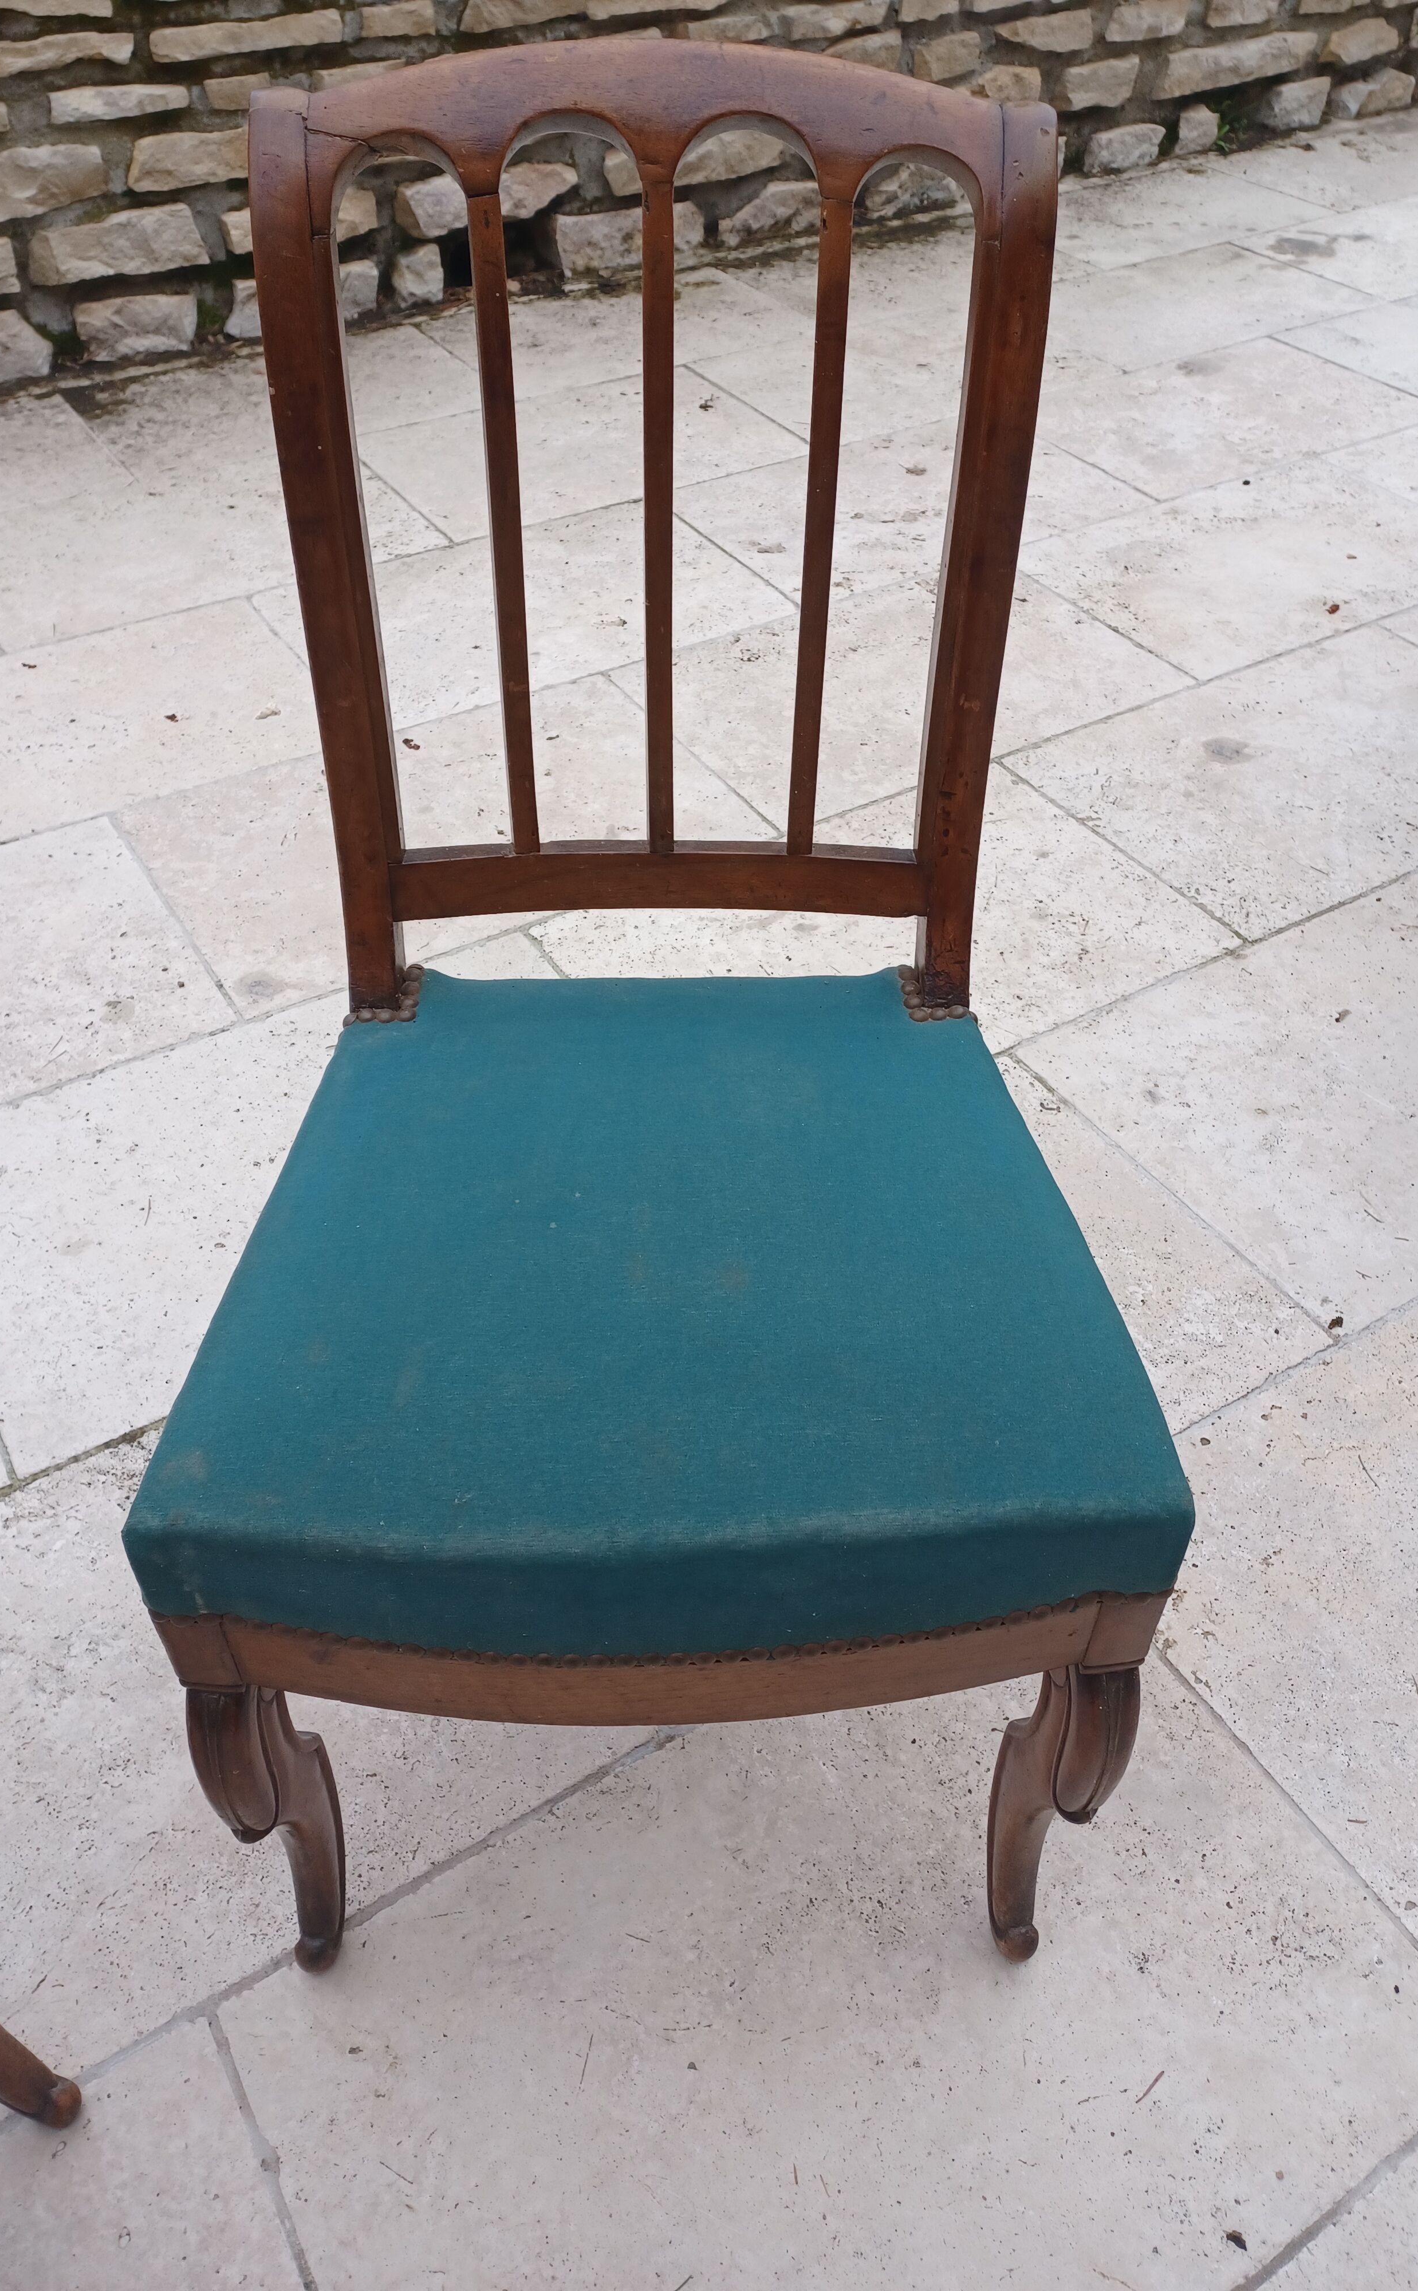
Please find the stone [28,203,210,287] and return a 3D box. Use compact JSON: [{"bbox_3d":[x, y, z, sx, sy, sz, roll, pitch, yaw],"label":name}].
[{"bbox_3d":[-0.990,-1.494,2.722,0.292,0.089,0.120,-23,49,-22],"label":"stone"}]

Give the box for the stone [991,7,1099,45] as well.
[{"bbox_3d":[0.634,-2.218,3.292,0.243,0.062,0.130,-23,49,-22],"label":"stone"}]

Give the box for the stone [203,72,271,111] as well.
[{"bbox_3d":[-0.752,-1.666,2.607,0.101,0.044,0.100,-23,49,-22],"label":"stone"}]

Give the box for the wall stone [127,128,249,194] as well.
[{"bbox_3d":[-0.852,-1.620,2.699,0.227,0.072,0.120,-23,49,-22],"label":"wall stone"}]

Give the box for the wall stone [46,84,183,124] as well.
[{"bbox_3d":[-0.933,-1.643,2.590,0.216,0.037,0.100,-23,49,-22],"label":"wall stone"}]

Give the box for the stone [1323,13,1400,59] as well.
[{"bbox_3d":[1.433,-2.491,3.716,0.216,0.082,0.130,-23,49,-22],"label":"stone"}]

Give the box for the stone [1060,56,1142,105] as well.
[{"bbox_3d":[0.771,-2.204,3.426,0.191,0.083,0.130,-23,49,-22],"label":"stone"}]

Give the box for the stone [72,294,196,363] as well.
[{"bbox_3d":[-0.978,-1.401,2.806,0.198,0.095,0.120,-23,49,-22],"label":"stone"}]

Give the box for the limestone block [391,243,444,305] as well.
[{"bbox_3d":[-0.546,-1.580,2.988,0.099,0.090,0.100,-23,49,-22],"label":"limestone block"}]

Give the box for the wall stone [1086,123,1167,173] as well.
[{"bbox_3d":[0.856,-2.152,3.550,0.215,0.088,0.130,-23,49,-22],"label":"wall stone"}]

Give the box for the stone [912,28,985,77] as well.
[{"bbox_3d":[0.431,-2.122,3.210,0.161,0.070,0.130,-23,49,-22],"label":"stone"}]

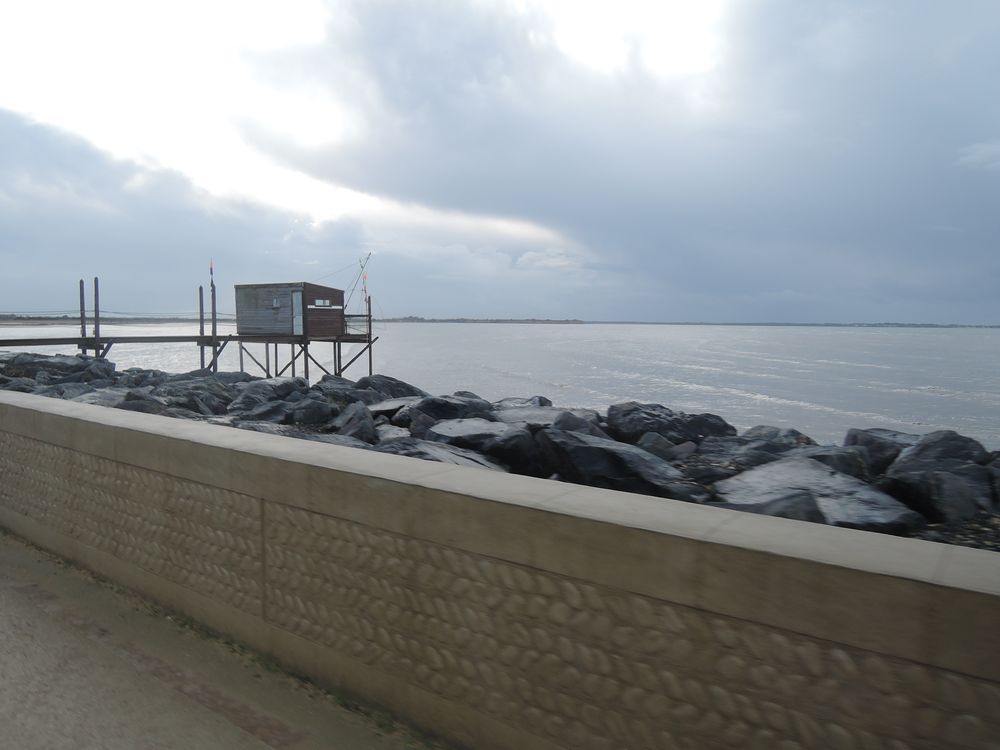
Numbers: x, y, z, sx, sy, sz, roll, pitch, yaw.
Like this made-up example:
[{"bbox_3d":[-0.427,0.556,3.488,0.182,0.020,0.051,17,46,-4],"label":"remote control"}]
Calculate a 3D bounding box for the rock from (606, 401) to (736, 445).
[{"bbox_3d":[2.395,0.726,9.703,1.665,0.714,1.166,3,5,25],"label":"rock"}]

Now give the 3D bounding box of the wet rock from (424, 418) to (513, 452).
[{"bbox_3d":[-0.323,0.630,7.100,0.800,0.320,0.750,4,5,38],"label":"wet rock"}]

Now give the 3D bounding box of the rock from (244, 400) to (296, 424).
[{"bbox_3d":[-3.168,0.536,9.501,0.665,0.348,0.532,-1,5,-19],"label":"rock"}]

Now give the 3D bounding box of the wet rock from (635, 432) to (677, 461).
[{"bbox_3d":[1.692,0.780,7.500,0.413,0.318,0.351,2,4,13],"label":"wet rock"}]

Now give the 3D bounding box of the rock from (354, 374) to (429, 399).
[{"bbox_3d":[-2.060,0.299,13.204,1.364,0.581,1.023,0,4,-9],"label":"rock"}]

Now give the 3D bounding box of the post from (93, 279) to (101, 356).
[{"bbox_3d":[-14.143,-1.980,24.300,0.160,2.950,0.160,4,5,38],"label":"post"}]

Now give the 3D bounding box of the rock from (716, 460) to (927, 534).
[{"bbox_3d":[2.350,0.901,5.100,1.350,0.500,0.950,4,5,38],"label":"rock"}]

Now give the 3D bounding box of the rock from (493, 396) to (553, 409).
[{"bbox_3d":[0.334,0.453,10.300,0.850,0.300,0.700,4,5,38],"label":"rock"}]

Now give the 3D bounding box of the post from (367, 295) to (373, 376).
[{"bbox_3d":[-6.217,-1.714,33.157,0.150,4.200,0.150,0,4,-11],"label":"post"}]

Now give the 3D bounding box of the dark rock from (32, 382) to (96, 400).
[{"bbox_3d":[-7.419,0.337,11.804,0.877,0.421,0.702,-2,5,-32],"label":"dark rock"}]

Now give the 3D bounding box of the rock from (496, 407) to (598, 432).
[{"bbox_3d":[0.590,0.565,8.800,1.100,0.320,1.000,4,5,38],"label":"rock"}]

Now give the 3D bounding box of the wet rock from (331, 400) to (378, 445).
[{"bbox_3d":[-1.796,0.582,8.500,0.500,0.500,0.500,4,5,38],"label":"wet rock"}]

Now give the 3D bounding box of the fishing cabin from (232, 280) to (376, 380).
[{"bbox_3d":[-9.430,-2.048,33.557,5.200,4.450,4.100,4,5,38],"label":"fishing cabin"}]

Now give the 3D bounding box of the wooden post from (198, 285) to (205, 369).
[{"bbox_3d":[-11.883,-1.891,27.600,0.160,3.450,0.160,4,5,38],"label":"wooden post"}]

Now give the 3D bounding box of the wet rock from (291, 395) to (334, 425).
[{"bbox_3d":[-2.567,0.491,9.501,0.572,0.421,0.515,-1,4,-15],"label":"wet rock"}]

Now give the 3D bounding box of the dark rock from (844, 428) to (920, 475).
[{"bbox_3d":[4.104,0.838,7.400,0.800,0.480,0.750,4,5,38],"label":"dark rock"}]

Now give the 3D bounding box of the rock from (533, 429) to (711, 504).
[{"bbox_3d":[1.072,0.824,6.152,1.435,0.686,0.889,4,5,37],"label":"rock"}]

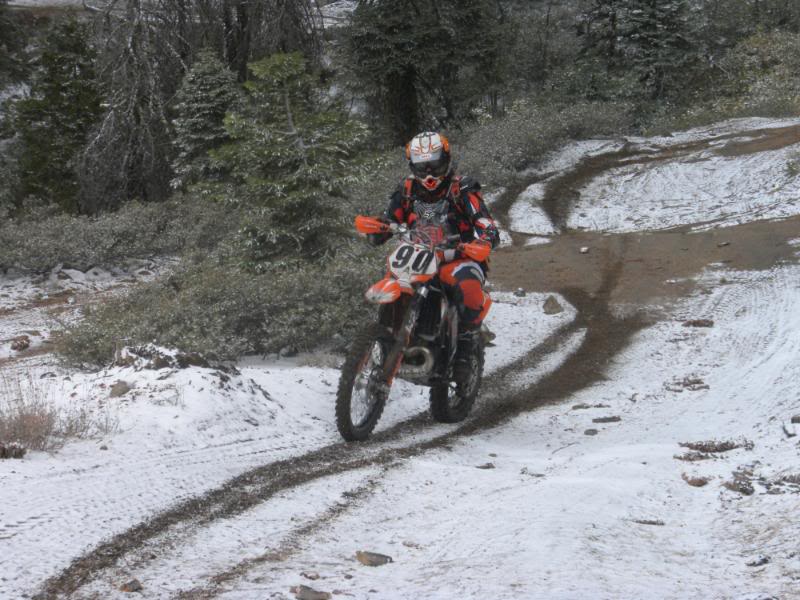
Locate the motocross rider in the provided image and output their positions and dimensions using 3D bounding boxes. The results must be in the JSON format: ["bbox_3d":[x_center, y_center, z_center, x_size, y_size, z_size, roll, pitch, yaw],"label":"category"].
[{"bbox_3d":[0.213,-0.267,13.850,0.770,1.480,0.850,1,3,20],"label":"motocross rider"}]

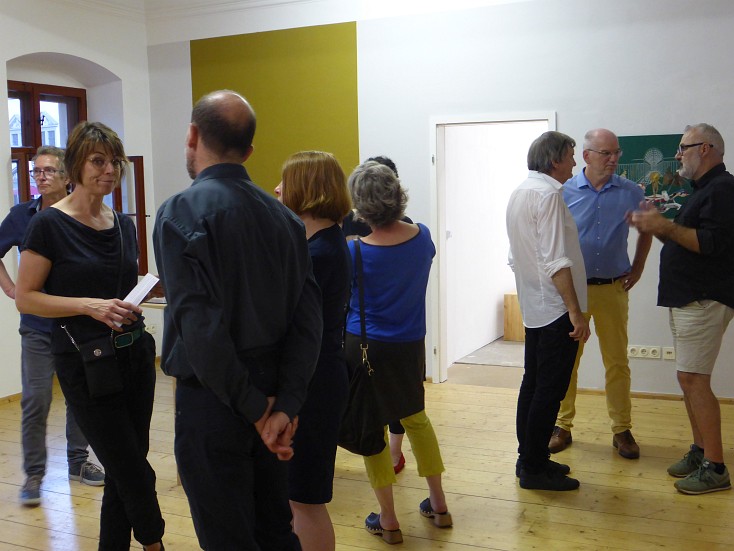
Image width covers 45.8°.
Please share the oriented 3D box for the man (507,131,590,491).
[{"bbox_3d":[0.910,0.168,4.343,0.400,1.760,0.500,-2,5,-14],"label":"man"}]

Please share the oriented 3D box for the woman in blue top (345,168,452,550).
[{"bbox_3d":[0.117,0.313,3.777,0.510,1.600,0.400,-3,5,-19],"label":"woman in blue top"}]

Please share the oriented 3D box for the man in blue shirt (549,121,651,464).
[{"bbox_3d":[1.269,0.095,4.864,0.580,1.800,0.380,-1,5,6],"label":"man in blue shirt"}]

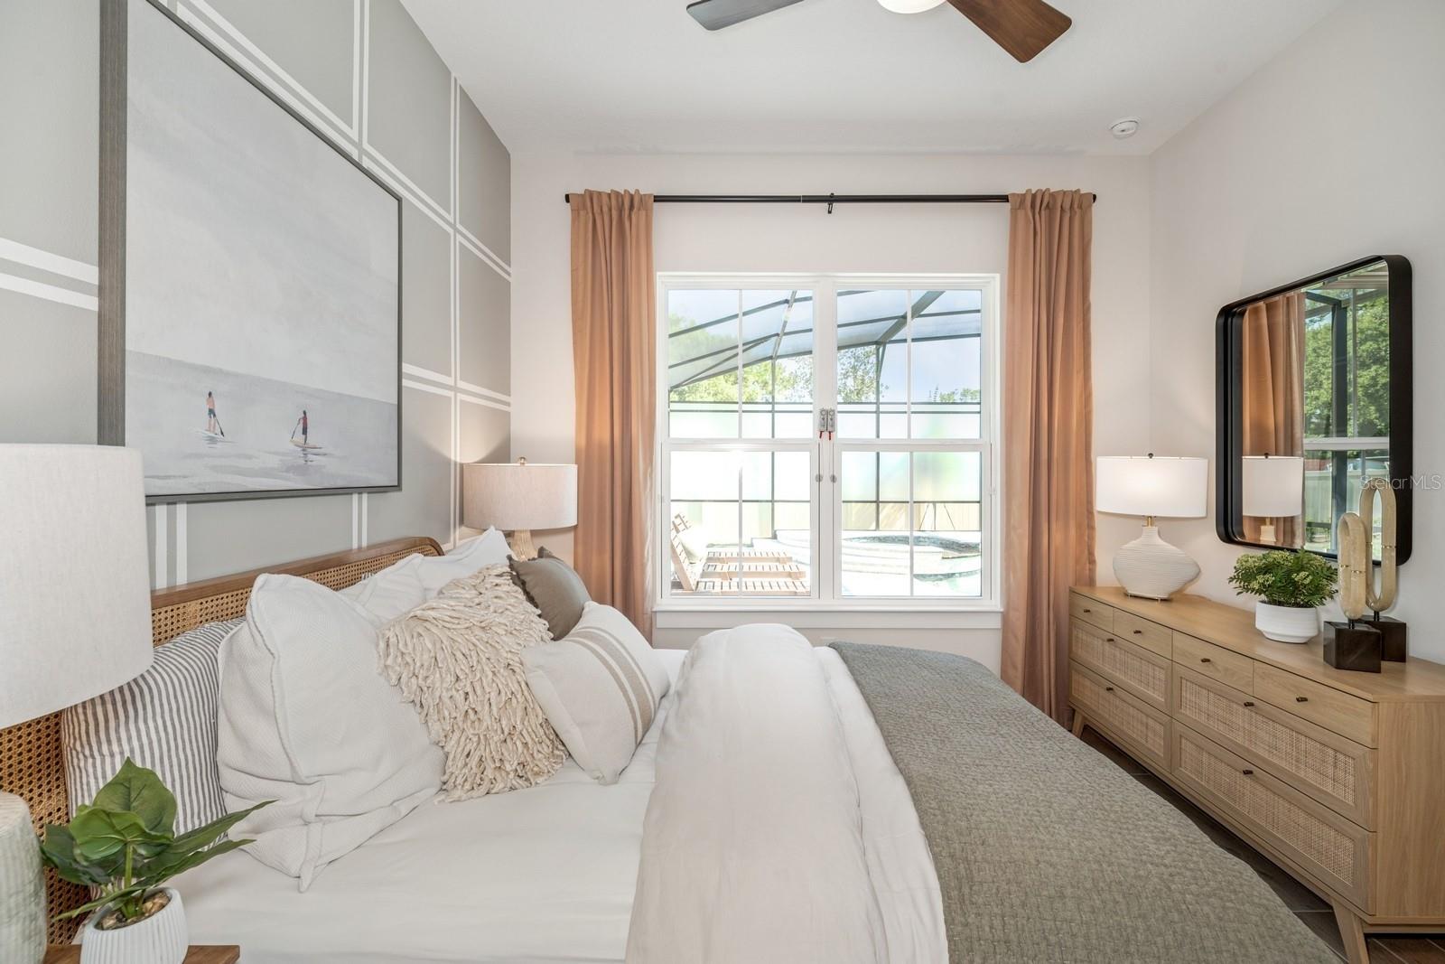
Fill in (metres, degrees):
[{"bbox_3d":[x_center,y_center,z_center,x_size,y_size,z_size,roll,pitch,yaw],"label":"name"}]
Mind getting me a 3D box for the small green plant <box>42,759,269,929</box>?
[{"bbox_3d":[-0.818,0.541,0.870,0.240,0.280,0.240,0,1,0],"label":"small green plant"}]

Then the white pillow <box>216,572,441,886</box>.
[{"bbox_3d":[-0.701,0.433,1.210,0.200,0.490,0.460,-15,-7,12],"label":"white pillow"}]

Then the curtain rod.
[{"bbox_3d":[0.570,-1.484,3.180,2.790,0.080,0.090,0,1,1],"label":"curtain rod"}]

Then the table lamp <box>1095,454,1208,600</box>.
[{"bbox_3d":[2.007,0.209,2.820,0.260,0.680,0.440,-1,1,-38],"label":"table lamp"}]

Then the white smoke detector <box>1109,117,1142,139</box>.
[{"bbox_3d":[2.000,-1.747,2.990,0.137,0.042,0.137,0,0,0],"label":"white smoke detector"}]

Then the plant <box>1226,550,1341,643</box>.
[{"bbox_3d":[2.000,0.402,2.140,0.290,0.315,0.290,0,1,0],"label":"plant"}]

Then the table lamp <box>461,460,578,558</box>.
[{"bbox_3d":[-0.917,0.286,2.740,0.480,0.790,0.480,0,1,0],"label":"table lamp"}]

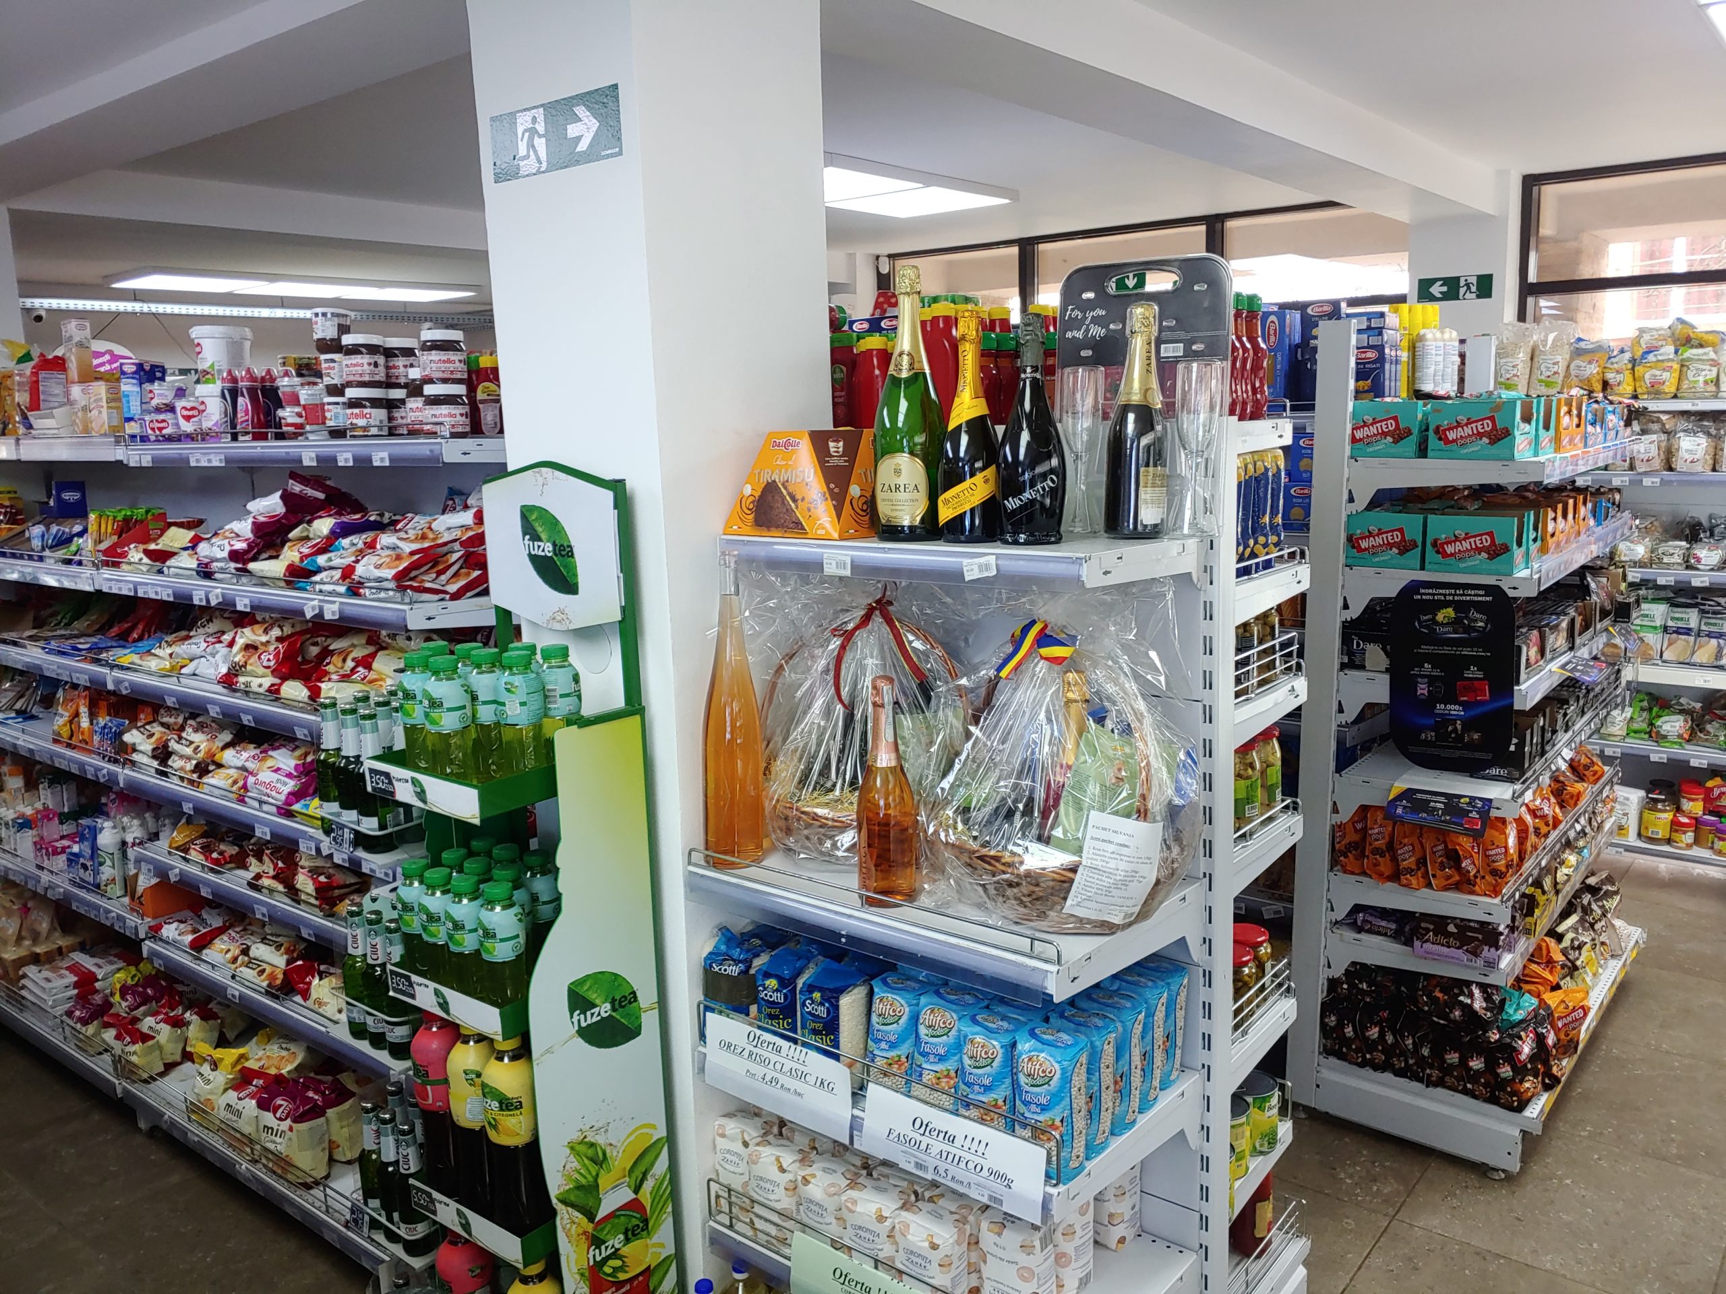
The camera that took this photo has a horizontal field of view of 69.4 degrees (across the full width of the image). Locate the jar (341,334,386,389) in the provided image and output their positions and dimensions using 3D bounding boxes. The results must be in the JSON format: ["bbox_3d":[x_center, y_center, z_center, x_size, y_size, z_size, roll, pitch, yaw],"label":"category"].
[{"bbox_3d":[-0.995,-0.569,2.490,0.088,0.102,0.077,-7,11,-25],"label":"jar"}]

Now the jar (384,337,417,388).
[{"bbox_3d":[-0.966,-0.591,2.600,0.088,0.100,0.077,-7,11,-24],"label":"jar"}]

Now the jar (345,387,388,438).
[{"bbox_3d":[-0.994,-0.470,2.500,0.086,0.097,0.075,-2,10,4],"label":"jar"}]

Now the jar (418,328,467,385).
[{"bbox_3d":[-0.796,-0.550,2.370,0.088,0.100,0.077,-7,11,-22],"label":"jar"}]

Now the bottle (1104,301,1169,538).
[{"bbox_3d":[0.378,-0.312,1.730,0.087,0.318,0.087,-2,10,0],"label":"bottle"}]

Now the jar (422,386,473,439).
[{"bbox_3d":[-0.790,-0.447,2.370,0.088,0.099,0.077,-7,11,-22],"label":"jar"}]

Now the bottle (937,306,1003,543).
[{"bbox_3d":[0.150,-0.309,1.745,0.089,0.317,0.089,0,11,15],"label":"bottle"}]

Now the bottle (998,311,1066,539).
[{"bbox_3d":[0.227,-0.295,1.685,0.092,0.305,0.092,-1,10,8],"label":"bottle"}]

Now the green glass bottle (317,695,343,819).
[{"bbox_3d":[-0.963,0.215,2.270,0.067,0.249,0.067,5,13,36],"label":"green glass bottle"}]

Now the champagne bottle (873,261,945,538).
[{"bbox_3d":[0.068,-0.354,1.820,0.103,0.391,0.103,0,10,12],"label":"champagne bottle"}]

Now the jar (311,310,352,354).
[{"bbox_3d":[-1.083,-0.642,2.540,0.086,0.097,0.076,4,12,32],"label":"jar"}]

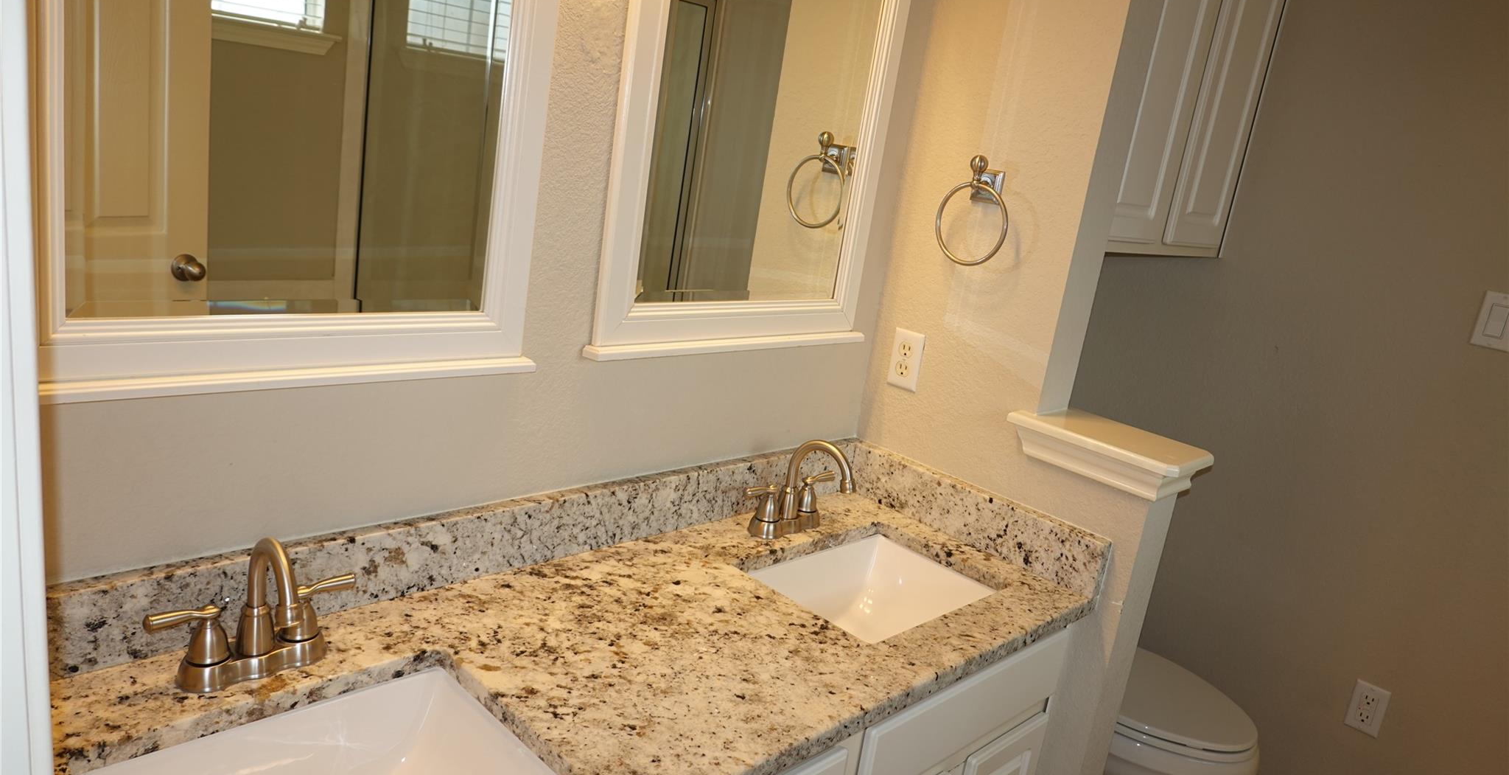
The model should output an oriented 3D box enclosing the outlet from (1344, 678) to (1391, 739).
[{"bbox_3d":[1.397,0.732,2.291,0.008,0.115,0.071,-6,21,-45],"label":"outlet"}]

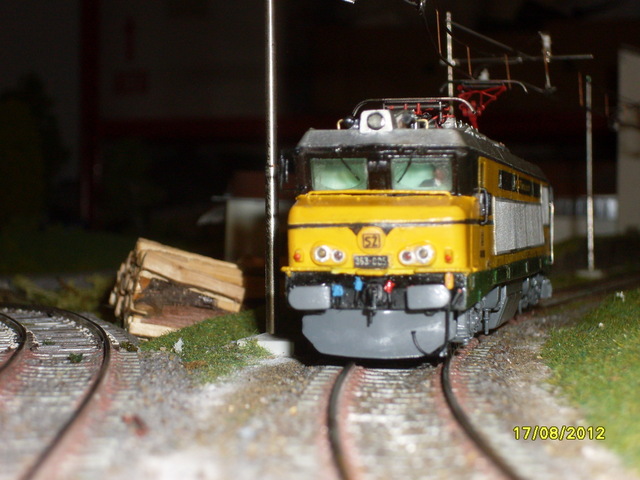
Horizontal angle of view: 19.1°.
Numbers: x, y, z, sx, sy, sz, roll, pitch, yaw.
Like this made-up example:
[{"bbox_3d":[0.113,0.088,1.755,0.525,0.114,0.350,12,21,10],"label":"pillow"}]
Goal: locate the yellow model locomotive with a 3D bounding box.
[{"bbox_3d":[0.030,-0.004,0.432,0.035,0.053,0.230,0,0,11],"label":"yellow model locomotive"}]

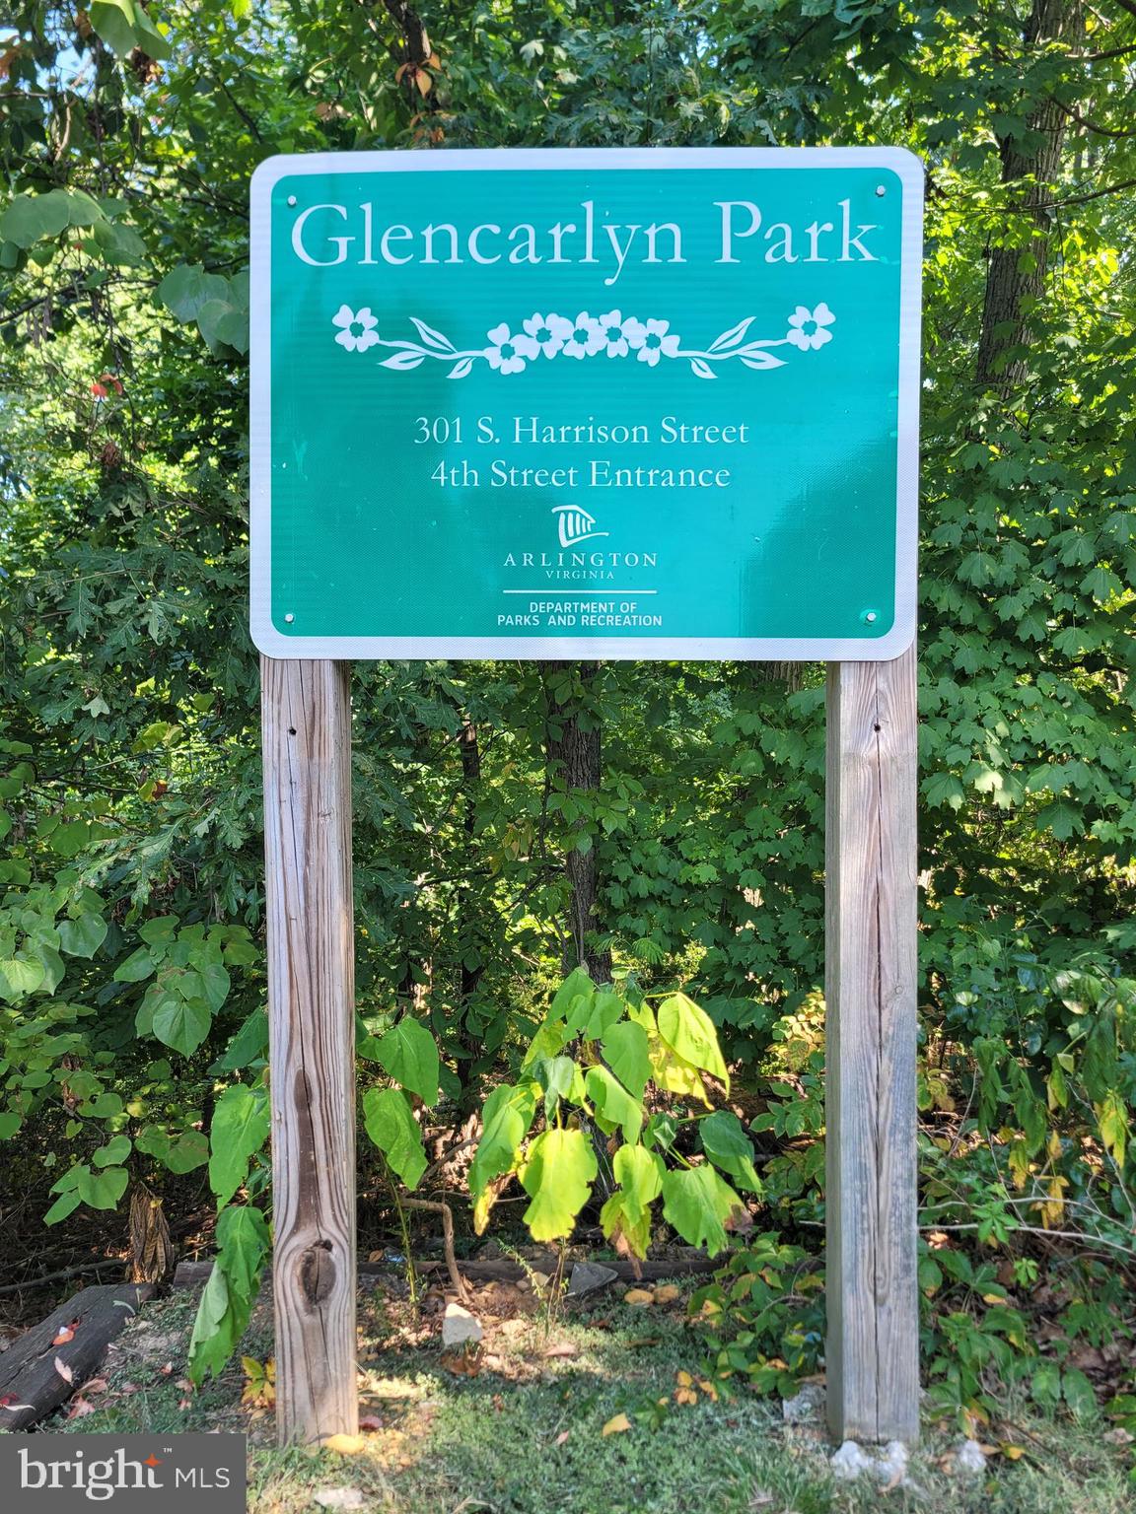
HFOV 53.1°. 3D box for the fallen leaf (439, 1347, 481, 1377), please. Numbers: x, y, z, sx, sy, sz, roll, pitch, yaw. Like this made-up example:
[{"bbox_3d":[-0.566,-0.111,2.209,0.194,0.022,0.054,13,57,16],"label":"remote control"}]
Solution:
[{"bbox_3d":[-0.222,1.249,2.345,0.085,0.030,0.055,0,1,0],"label":"fallen leaf"}]

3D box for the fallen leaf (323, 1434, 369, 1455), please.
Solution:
[{"bbox_3d":[-0.408,1.260,2.084,0.074,0.015,0.042,0,1,0],"label":"fallen leaf"}]

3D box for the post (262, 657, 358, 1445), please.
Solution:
[{"bbox_3d":[-0.486,0.106,2.170,0.139,2.353,0.139,-1,1,2],"label":"post"}]

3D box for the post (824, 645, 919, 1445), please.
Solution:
[{"bbox_3d":[0.570,0.098,2.133,0.139,2.320,0.139,0,1,2],"label":"post"}]

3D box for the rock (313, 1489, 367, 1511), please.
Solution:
[{"bbox_3d":[-0.389,1.268,1.942,0.092,0.028,0.052,-1,1,2],"label":"rock"}]

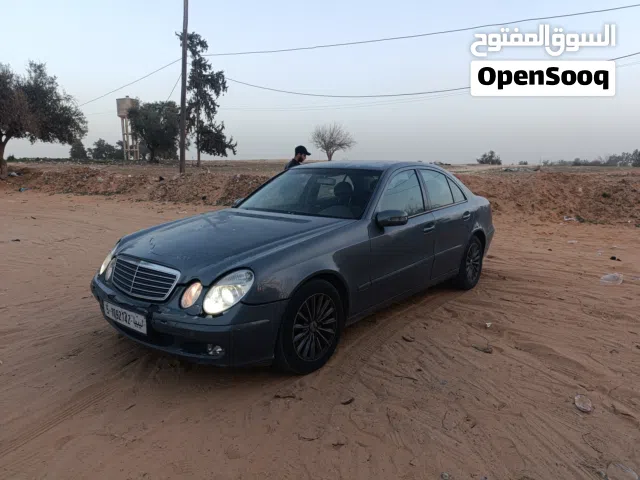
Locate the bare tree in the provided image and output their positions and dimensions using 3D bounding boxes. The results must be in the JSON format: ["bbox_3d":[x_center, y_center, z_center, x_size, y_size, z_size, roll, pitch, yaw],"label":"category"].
[{"bbox_3d":[1.333,-9.631,42.000,4.450,3.800,4.300,1,10,2],"label":"bare tree"}]

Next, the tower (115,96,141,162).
[{"bbox_3d":[-35.129,-20.491,78.000,4.300,11.490,4.300,-4,11,-24],"label":"tower"}]

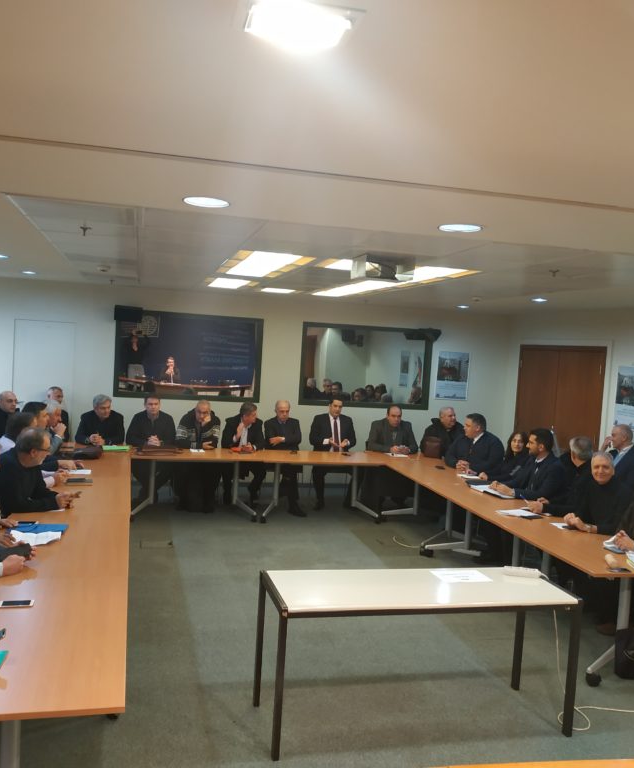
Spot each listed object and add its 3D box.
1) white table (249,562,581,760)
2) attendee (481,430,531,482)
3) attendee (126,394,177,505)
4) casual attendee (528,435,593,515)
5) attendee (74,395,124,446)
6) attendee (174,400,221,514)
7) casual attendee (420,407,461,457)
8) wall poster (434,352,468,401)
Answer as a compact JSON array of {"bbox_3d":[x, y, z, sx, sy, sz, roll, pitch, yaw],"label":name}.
[{"bbox_3d":[0.530,1.455,3.824,1.630,0.747,0.521,3,4,-14],"label":"white table"},{"bbox_3d":[1.975,1.088,7.220,0.740,1.210,0.490,2,4,-17],"label":"attendee"},{"bbox_3d":[-1.894,0.773,8.061,0.570,1.280,0.760,2,4,-15],"label":"attendee"},{"bbox_3d":[2.199,1.148,6.309,0.820,1.320,0.560,3,3,-15],"label":"casual attendee"},{"bbox_3d":[-2.503,0.762,8.170,0.580,1.270,0.780,3,3,-16],"label":"attendee"},{"bbox_3d":[-1.395,0.830,8.234,0.580,1.270,0.780,3,3,-15],"label":"attendee"},{"bbox_3d":[1.621,0.950,9.186,0.550,1.300,0.800,4,3,2],"label":"casual attendee"},{"bbox_3d":[1.976,-0.116,10.321,0.490,0.695,0.020,3,3,-15],"label":"wall poster"}]

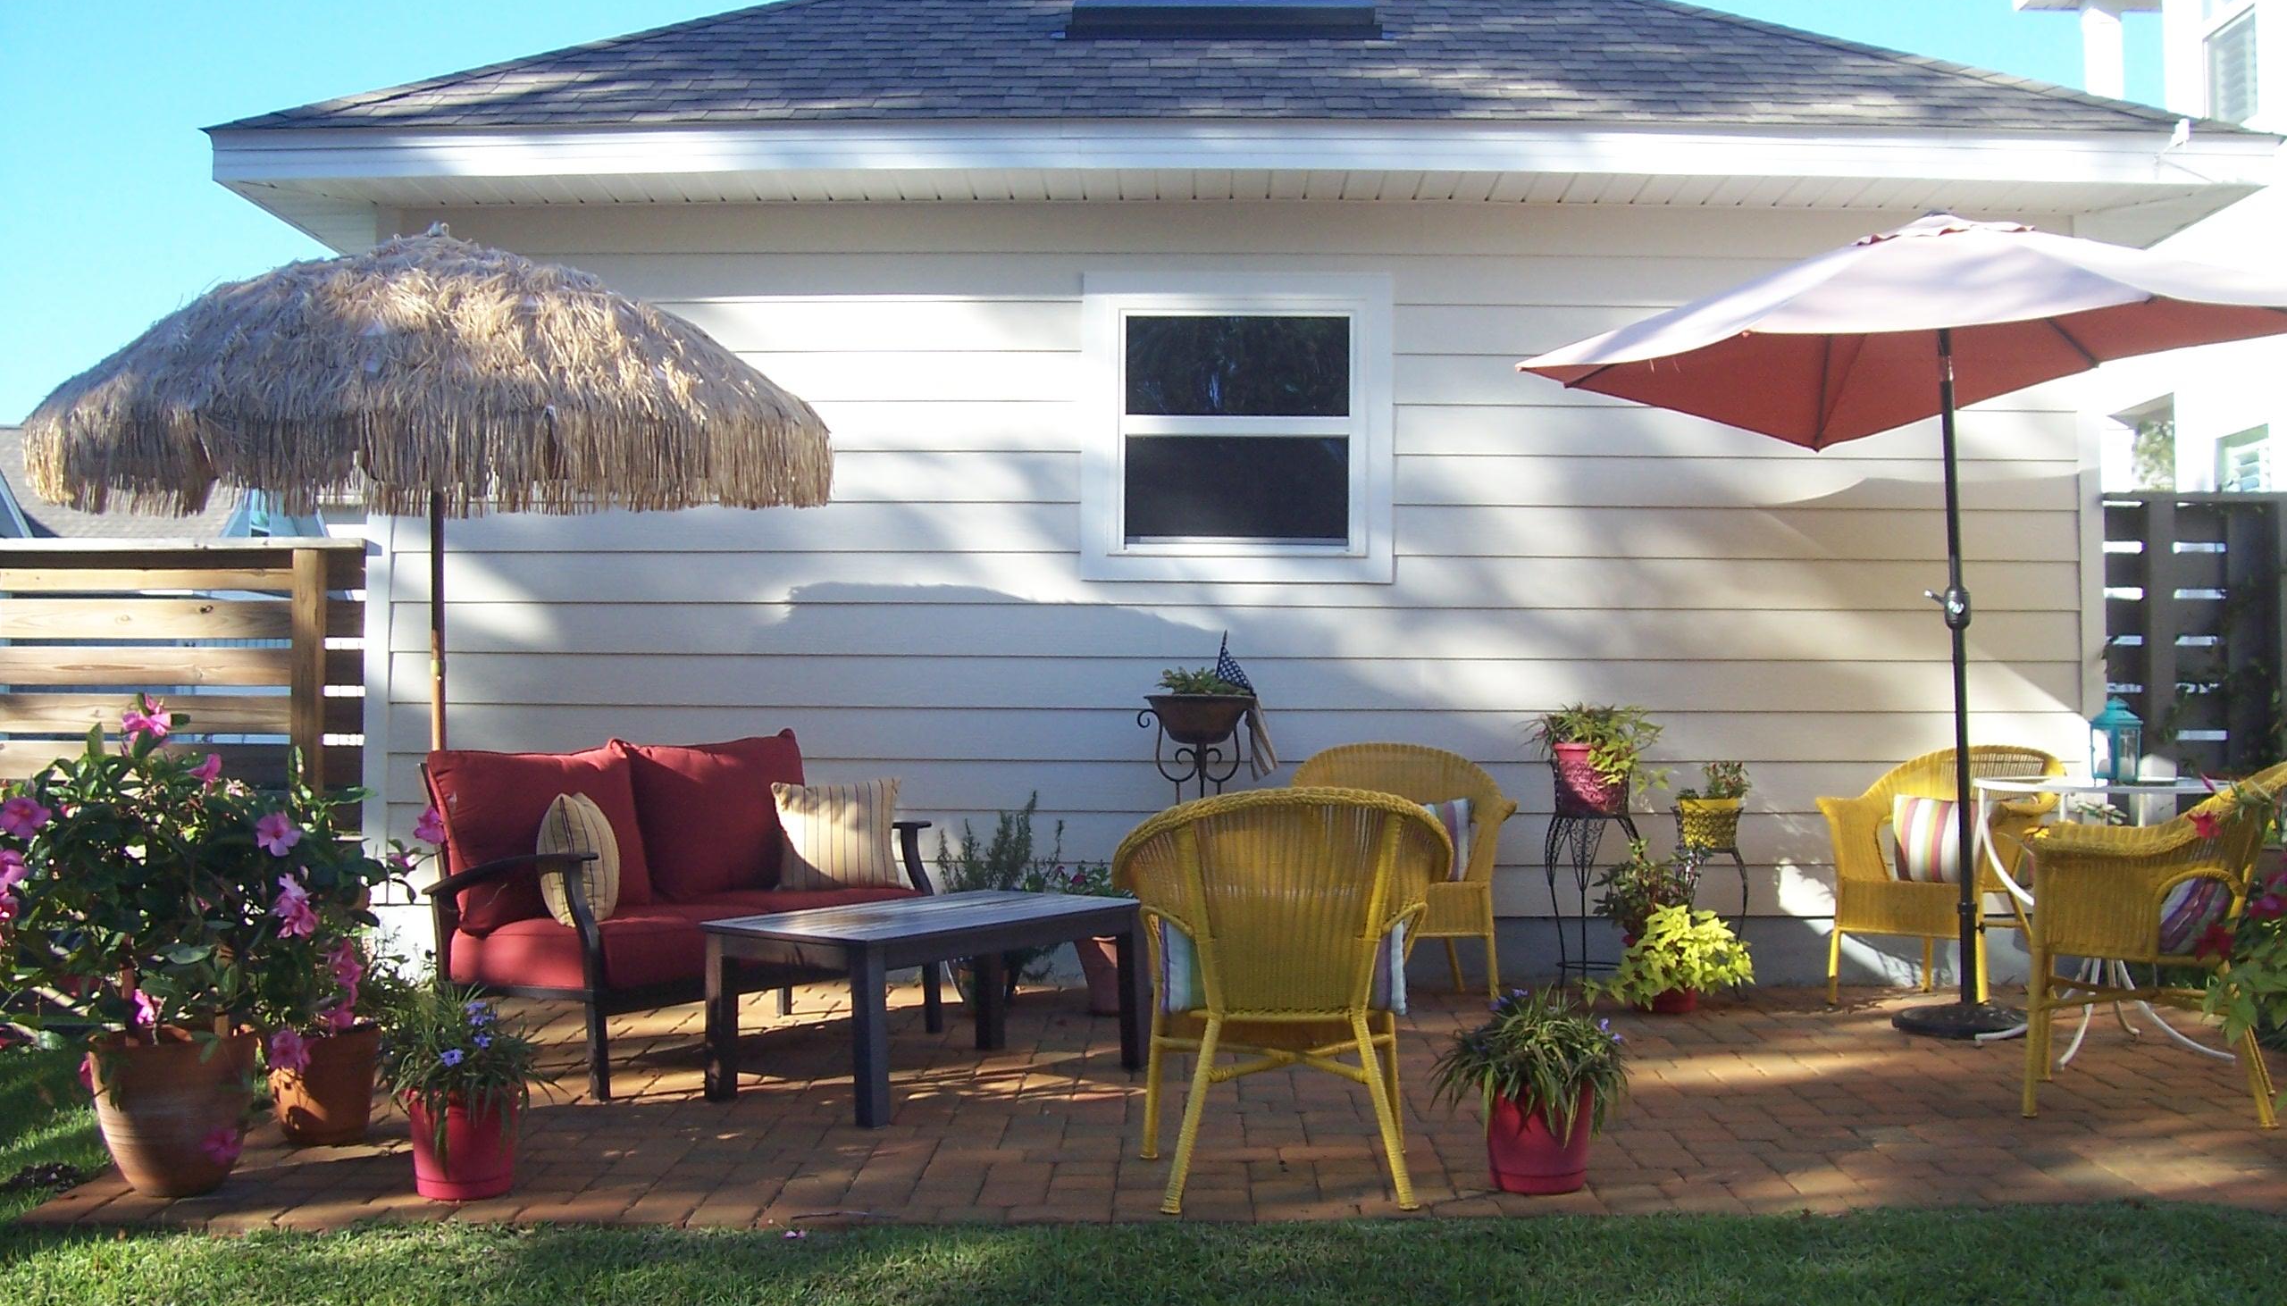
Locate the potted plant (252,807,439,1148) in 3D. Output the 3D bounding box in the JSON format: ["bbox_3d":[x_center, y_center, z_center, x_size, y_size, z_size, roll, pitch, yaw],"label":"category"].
[{"bbox_3d":[-1.829,0.732,5.150,0.440,0.772,0.430,0,-1,0],"label":"potted plant"}]

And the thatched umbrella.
[{"bbox_3d":[-1.996,-0.046,6.400,2.160,2.340,2.160,0,-1,0],"label":"thatched umbrella"}]

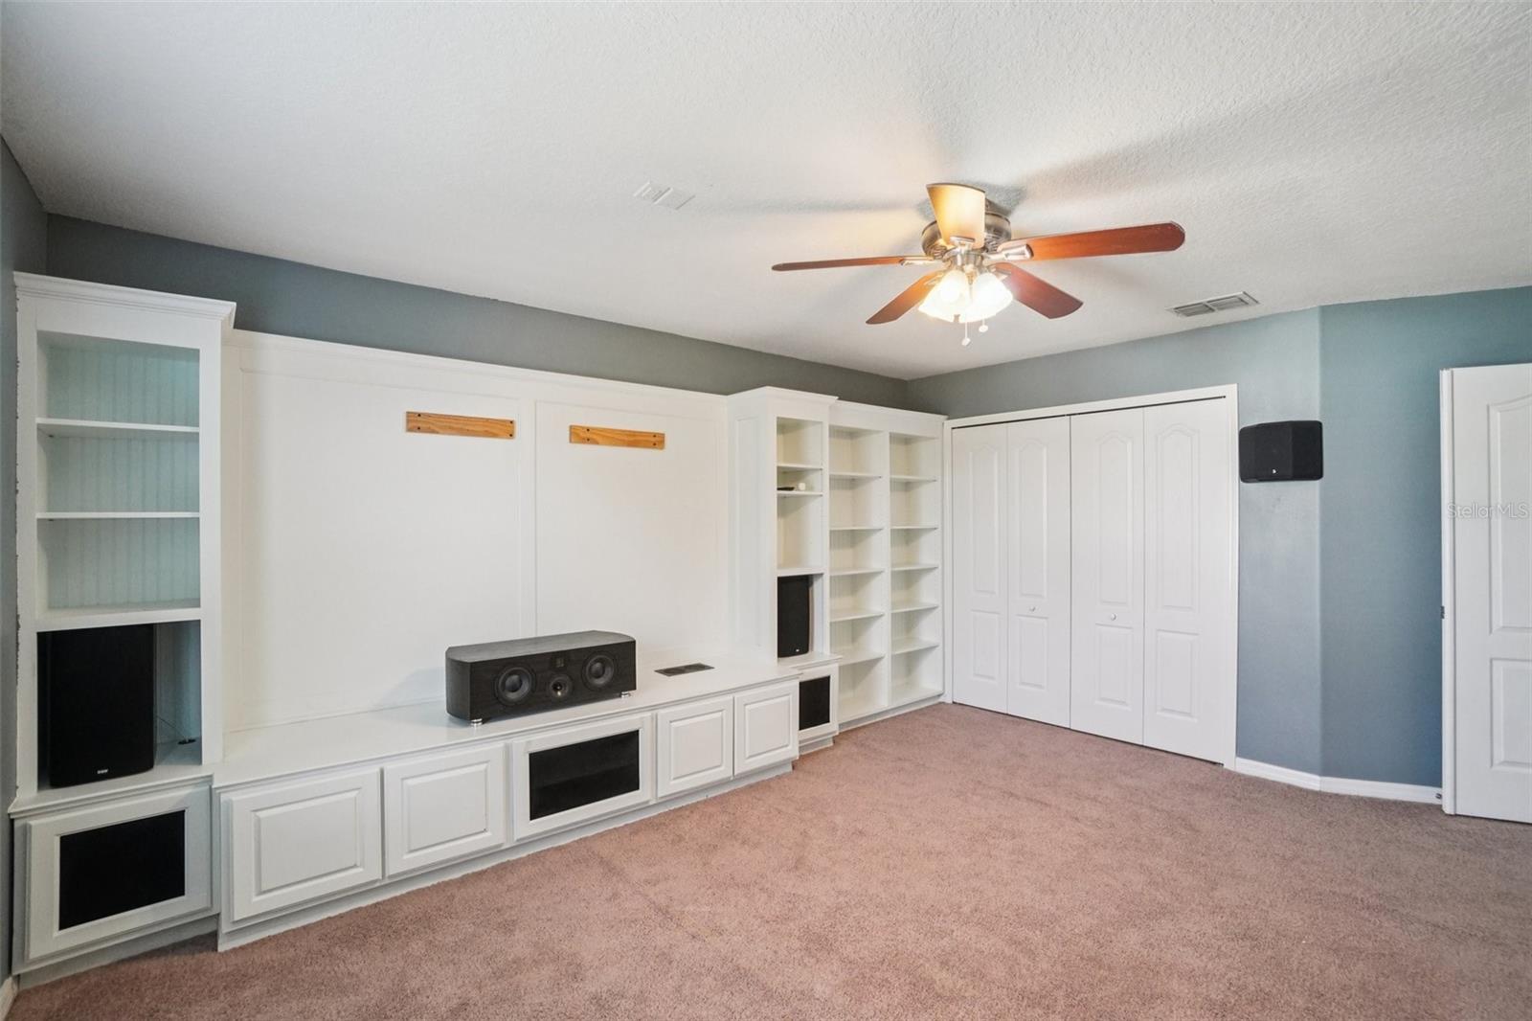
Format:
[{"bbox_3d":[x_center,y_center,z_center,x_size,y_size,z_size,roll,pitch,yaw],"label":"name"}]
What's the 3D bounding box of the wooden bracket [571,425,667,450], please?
[{"bbox_3d":[-0.790,-0.387,3.435,0.548,0.092,0.022,0,0,-38],"label":"wooden bracket"}]

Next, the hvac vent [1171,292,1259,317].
[{"bbox_3d":[2.262,-1.025,3.222,0.240,0.020,0.335,0,0,-40],"label":"hvac vent"}]

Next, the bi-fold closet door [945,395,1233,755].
[{"bbox_3d":[1.966,0.385,4.118,0.045,2.020,1.662,0,0,-44],"label":"bi-fold closet door"}]

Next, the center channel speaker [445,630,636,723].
[{"bbox_3d":[-1.012,0.742,2.920,0.755,0.262,0.355,0,0,-38],"label":"center channel speaker"}]

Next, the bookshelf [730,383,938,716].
[{"bbox_3d":[0.552,0.346,4.279,1.710,2.080,0.460,0,0,-38],"label":"bookshelf"}]

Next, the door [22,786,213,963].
[{"bbox_3d":[-1.969,1.093,1.963,0.399,0.398,0.025,0,0,-38],"label":"door"}]

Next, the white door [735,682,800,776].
[{"bbox_3d":[0.005,1.125,3.324,0.417,0.399,0.025,0,0,-38],"label":"white door"}]

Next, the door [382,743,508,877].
[{"bbox_3d":[-1.194,1.114,2.398,0.409,0.395,0.025,0,0,-38],"label":"door"}]

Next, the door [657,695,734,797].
[{"bbox_3d":[-0.336,1.125,3.061,0.411,0.397,0.025,0,0,-38],"label":"door"}]

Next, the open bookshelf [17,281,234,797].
[{"bbox_3d":[-2.157,0.078,2.206,0.505,1.570,0.450,0,0,-38],"label":"open bookshelf"}]

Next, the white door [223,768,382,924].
[{"bbox_3d":[-1.527,1.106,2.140,0.399,0.388,0.025,0,0,-38],"label":"white door"}]

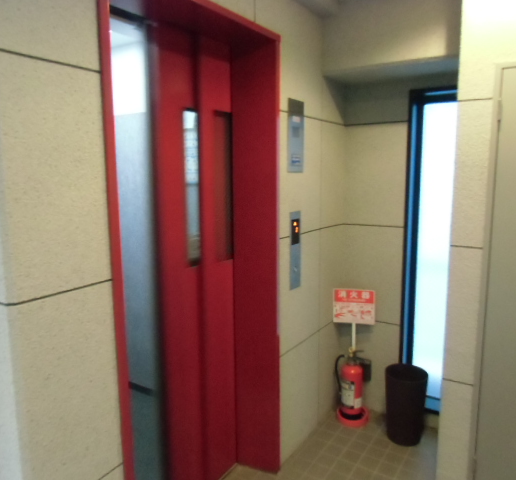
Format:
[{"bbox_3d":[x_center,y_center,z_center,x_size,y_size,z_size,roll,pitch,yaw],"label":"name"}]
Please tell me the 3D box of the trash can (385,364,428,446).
[{"bbox_3d":[0.852,0.953,2.558,0.232,0.394,0.232,0,8,0],"label":"trash can"}]

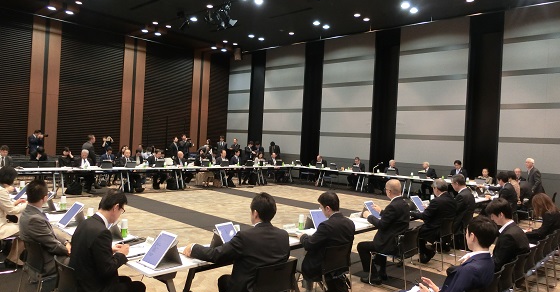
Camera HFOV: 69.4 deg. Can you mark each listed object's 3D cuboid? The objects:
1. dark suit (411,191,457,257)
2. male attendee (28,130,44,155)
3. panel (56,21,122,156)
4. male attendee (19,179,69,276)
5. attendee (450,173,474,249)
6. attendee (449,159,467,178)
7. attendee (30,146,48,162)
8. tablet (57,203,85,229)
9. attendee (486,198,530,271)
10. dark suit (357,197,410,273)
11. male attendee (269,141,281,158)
[{"bbox_3d":[2.316,1.188,6.111,0.640,1.020,0.530,4,1,43],"label":"dark suit"},{"bbox_3d":[-8.292,0.317,13.709,0.550,1.652,0.500,3,1,-12],"label":"male attendee"},{"bbox_3d":[-7.907,-2.154,16.998,0.120,5.397,2.617,4,1,43],"label":"panel"},{"bbox_3d":[-2.096,0.936,3.818,0.500,1.270,0.770,4,1,43],"label":"male attendee"},{"bbox_3d":[3.106,1.173,7.114,0.740,1.310,0.520,4,1,43],"label":"attendee"},{"bbox_3d":[5.845,1.176,13.345,0.550,1.360,0.780,3,1,42],"label":"attendee"},{"bbox_3d":[-7.683,0.608,12.965,0.750,1.180,0.550,3,1,42],"label":"attendee"},{"bbox_3d":[-2.362,0.774,4.571,0.230,0.305,0.015,4,-40,45],"label":"tablet"},{"bbox_3d":[2.161,1.167,4.278,0.800,1.250,0.500,3,1,42],"label":"attendee"},{"bbox_3d":[1.380,1.143,5.228,0.630,1.030,0.520,4,1,43],"label":"dark suit"},{"bbox_3d":[-0.261,0.669,18.211,0.520,1.650,0.420,3,1,30],"label":"male attendee"}]

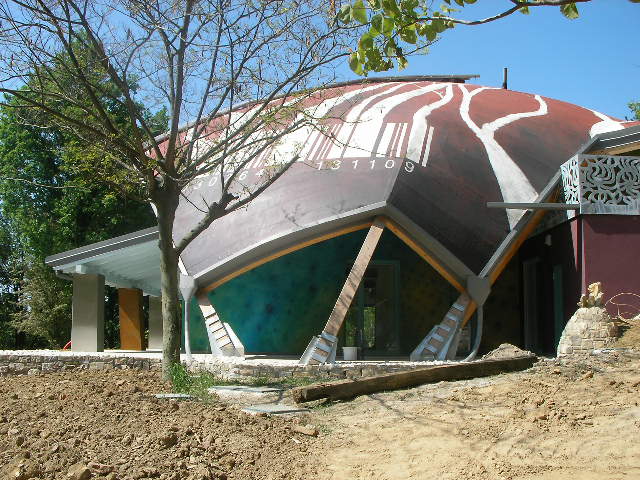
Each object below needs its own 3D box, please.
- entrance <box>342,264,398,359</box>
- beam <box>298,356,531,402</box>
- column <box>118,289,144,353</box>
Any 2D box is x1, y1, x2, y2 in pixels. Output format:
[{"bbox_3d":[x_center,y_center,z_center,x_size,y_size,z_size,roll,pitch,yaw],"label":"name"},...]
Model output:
[{"bbox_3d":[1.160,1.601,16.300,1.360,2.200,0.200,0,-8,0],"label":"entrance"},{"bbox_3d":[1.642,2.053,10.500,4.620,0.210,0.240,0,-7,-34],"label":"beam"},{"bbox_3d":[-5.473,2.308,20.400,0.600,1.800,0.570,0,-7,-2],"label":"column"}]

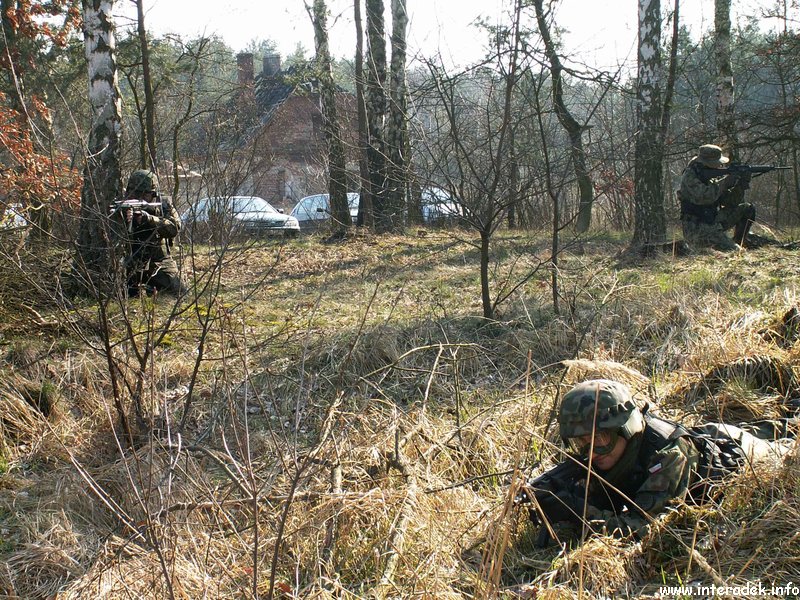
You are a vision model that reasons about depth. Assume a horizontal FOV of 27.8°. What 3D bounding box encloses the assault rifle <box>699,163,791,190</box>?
[{"bbox_3d":[3.740,-1.330,17.500,1.000,0.280,0.070,0,5,-2],"label":"assault rifle"}]

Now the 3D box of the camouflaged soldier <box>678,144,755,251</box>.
[{"bbox_3d":[3.445,-1.110,17.600,0.840,1.170,0.580,0,5,-4],"label":"camouflaged soldier"}]

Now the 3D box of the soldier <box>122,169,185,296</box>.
[{"bbox_3d":[-2.300,-0.617,15.000,0.560,1.180,0.600,5,7,42],"label":"soldier"}]

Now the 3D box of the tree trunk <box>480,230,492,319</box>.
[{"bbox_3d":[0.665,-0.200,12.400,0.085,0.690,0.085,0,5,0],"label":"tree trunk"}]

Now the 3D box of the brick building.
[{"bbox_3d":[-4.600,-6.400,65.200,6.800,7.100,9.000,-2,6,-21],"label":"brick building"}]

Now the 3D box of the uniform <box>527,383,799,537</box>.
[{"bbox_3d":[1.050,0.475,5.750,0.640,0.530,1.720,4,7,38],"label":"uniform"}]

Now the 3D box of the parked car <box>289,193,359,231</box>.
[{"bbox_3d":[-2.000,-2.650,51.500,1.680,1.430,4.100,-3,6,-28],"label":"parked car"}]

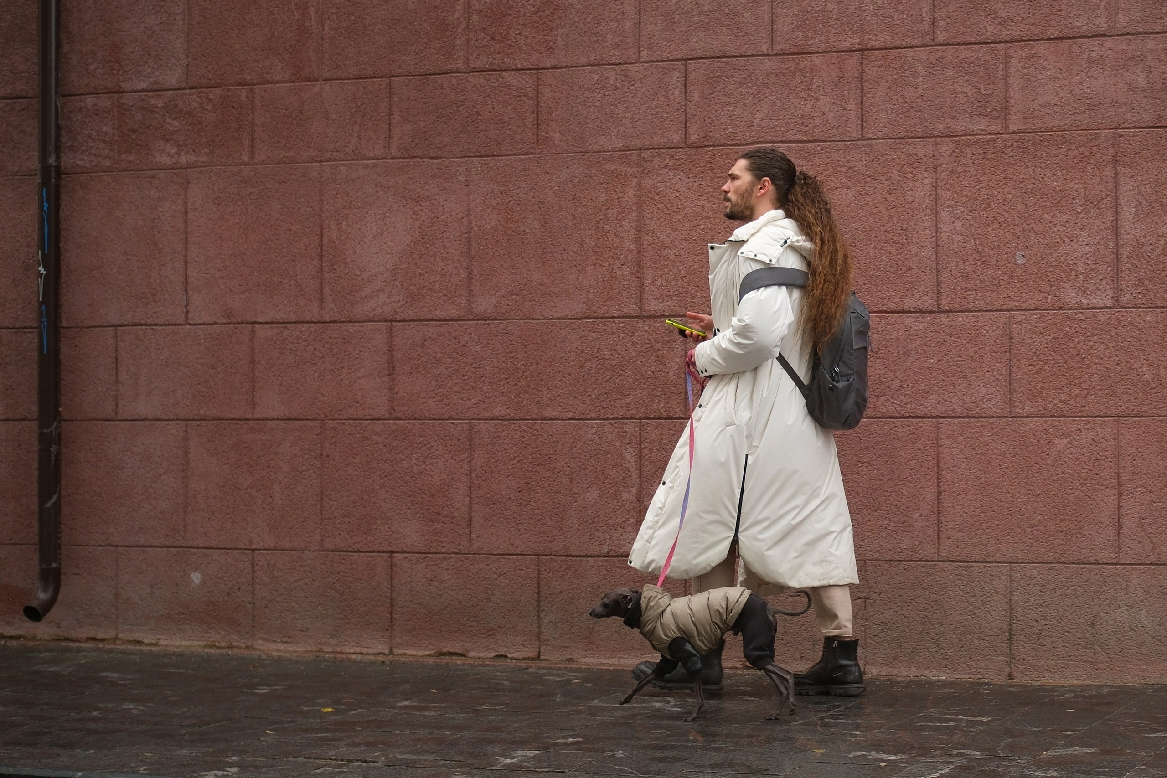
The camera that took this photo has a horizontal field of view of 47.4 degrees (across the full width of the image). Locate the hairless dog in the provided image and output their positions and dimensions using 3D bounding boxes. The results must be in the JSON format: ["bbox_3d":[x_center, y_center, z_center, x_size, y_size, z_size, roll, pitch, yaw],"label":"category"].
[{"bbox_3d":[0.351,0.798,4.010,0.655,0.400,0.170,0,-1,11],"label":"hairless dog"}]

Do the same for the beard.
[{"bbox_3d":[0.517,-0.612,4.430,0.100,0.103,0.130,0,-1,8],"label":"beard"}]

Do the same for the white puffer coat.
[{"bbox_3d":[0.533,0.033,4.430,0.740,1.250,0.620,0,-1,9],"label":"white puffer coat"}]

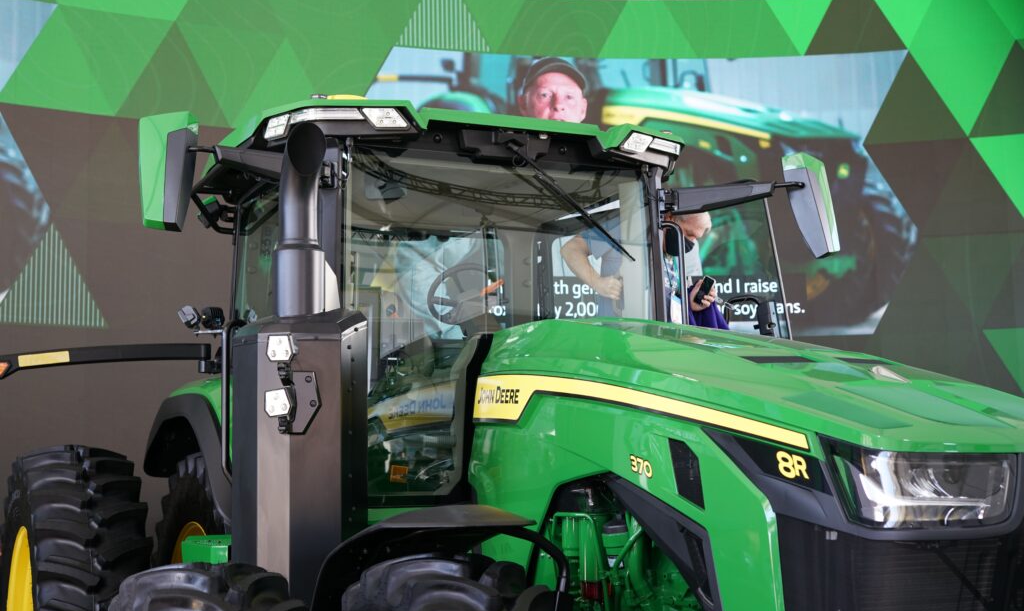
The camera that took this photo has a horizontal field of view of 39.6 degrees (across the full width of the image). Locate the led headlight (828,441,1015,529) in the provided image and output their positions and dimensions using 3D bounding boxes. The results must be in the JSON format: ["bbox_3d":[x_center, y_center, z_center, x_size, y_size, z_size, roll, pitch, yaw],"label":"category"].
[{"bbox_3d":[0.918,0.399,3.202,0.349,0.188,0.212,1,-8,-14],"label":"led headlight"}]

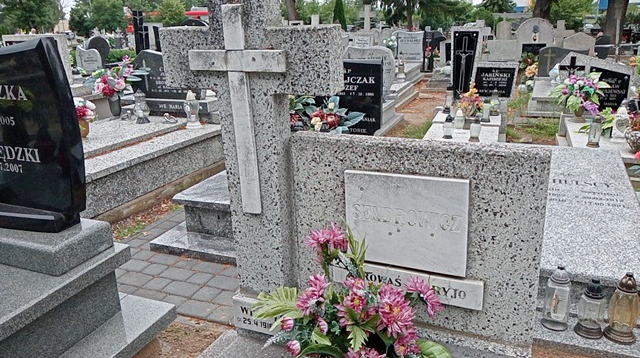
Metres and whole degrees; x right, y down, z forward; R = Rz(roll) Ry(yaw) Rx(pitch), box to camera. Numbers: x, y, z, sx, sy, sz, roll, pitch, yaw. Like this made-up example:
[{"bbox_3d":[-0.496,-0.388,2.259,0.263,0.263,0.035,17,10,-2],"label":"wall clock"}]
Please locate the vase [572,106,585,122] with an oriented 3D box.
[{"bbox_3d":[2.553,-0.641,5.100,0.110,0.160,0.110,5,19,21],"label":"vase"}]

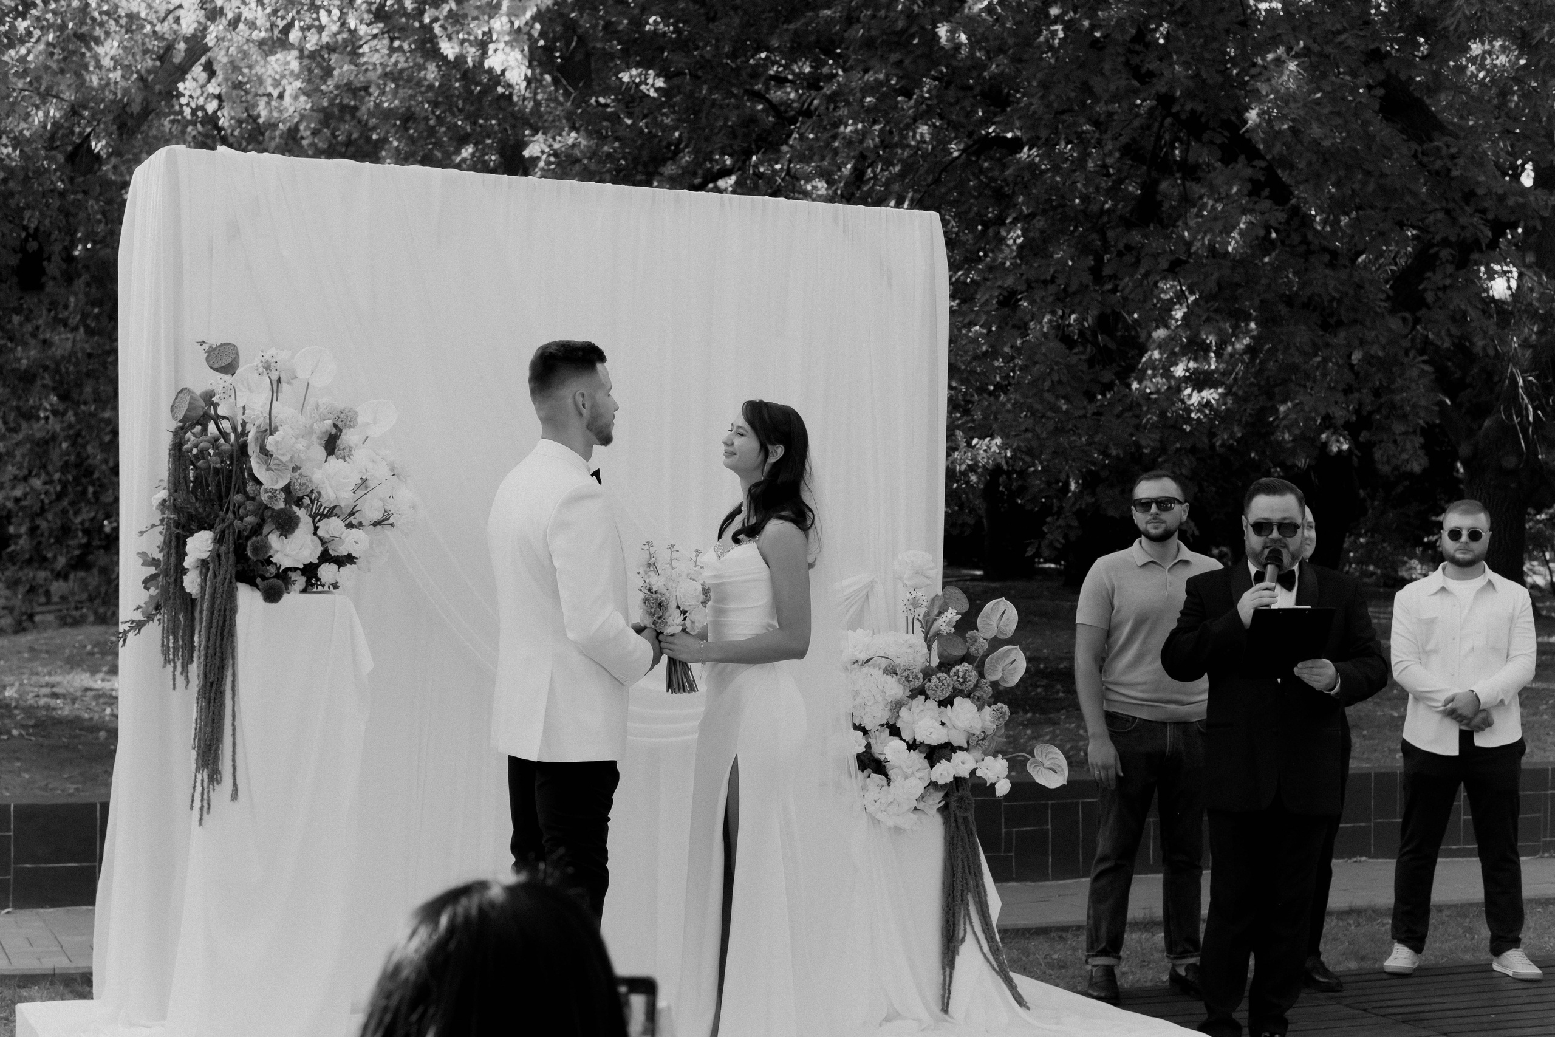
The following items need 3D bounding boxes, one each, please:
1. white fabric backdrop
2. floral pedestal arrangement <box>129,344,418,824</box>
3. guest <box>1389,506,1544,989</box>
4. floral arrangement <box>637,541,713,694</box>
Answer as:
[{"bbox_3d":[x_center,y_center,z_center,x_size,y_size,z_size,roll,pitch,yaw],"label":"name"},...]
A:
[{"bbox_3d":[-0.703,0.214,7.031,2.550,2.450,0.480,2,-2,-23],"label":"white fabric backdrop"},{"bbox_3d":[-1.366,0.165,6.150,0.730,1.280,0.580,2,-2,-23],"label":"floral pedestal arrangement"},{"bbox_3d":[2.542,0.814,8.492,0.570,1.760,0.380,0,-2,12],"label":"guest"},{"bbox_3d":[-0.252,0.240,5.550,0.180,0.370,0.180,1,-2,0],"label":"floral arrangement"}]

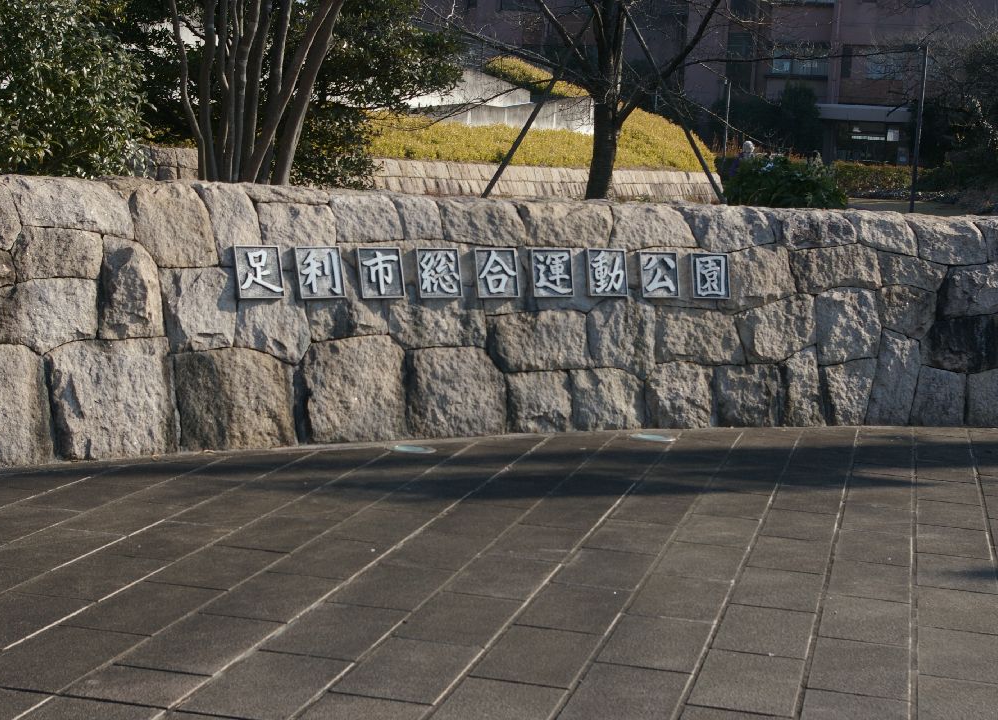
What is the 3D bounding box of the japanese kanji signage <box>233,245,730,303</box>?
[{"bbox_3d":[0.002,-0.465,9.790,3.257,0.304,0.146,-1,-6,-35],"label":"japanese kanji signage"}]

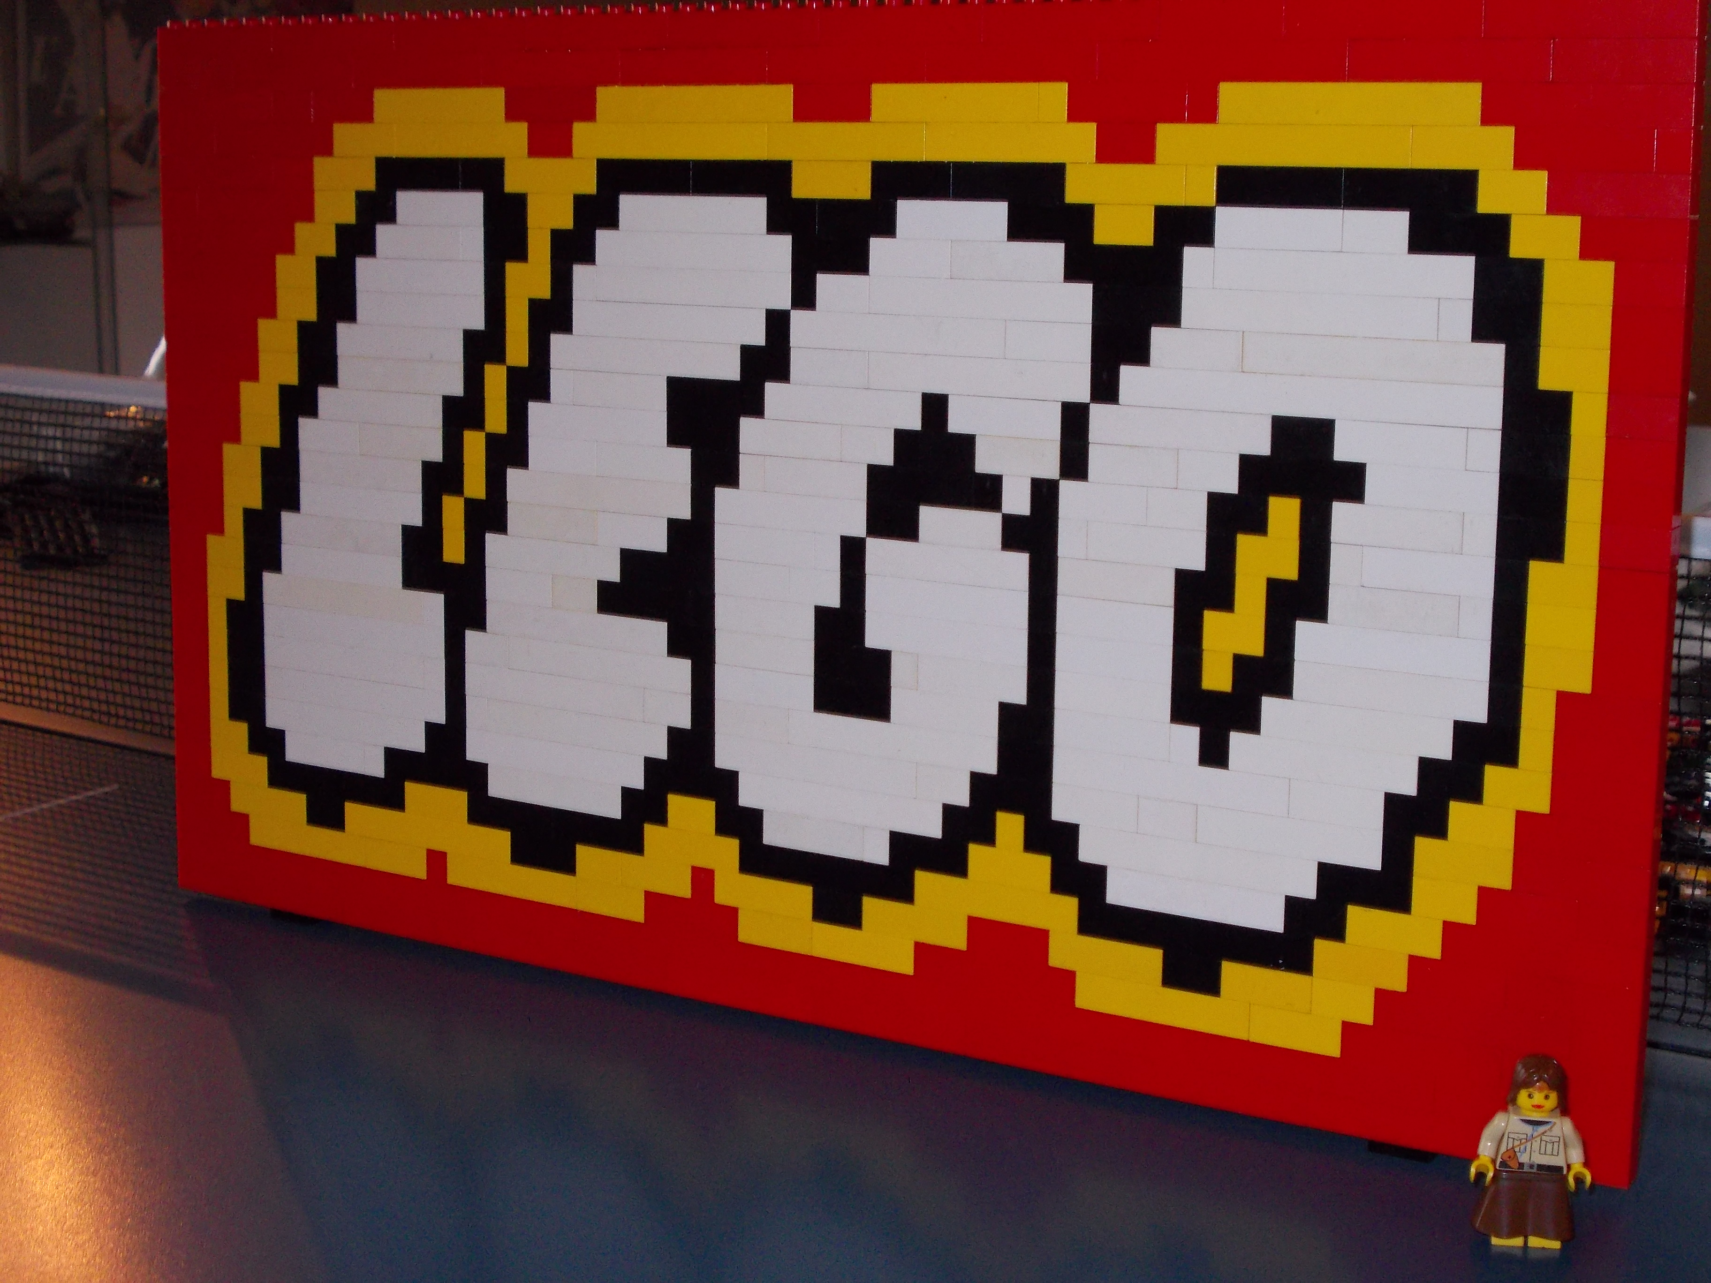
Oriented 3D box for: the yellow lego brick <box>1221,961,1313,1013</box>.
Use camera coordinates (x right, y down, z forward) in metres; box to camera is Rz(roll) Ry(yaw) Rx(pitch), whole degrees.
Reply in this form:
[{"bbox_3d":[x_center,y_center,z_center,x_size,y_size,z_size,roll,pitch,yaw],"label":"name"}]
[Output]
[{"bbox_3d":[0.102,0.084,0.617,0.024,0.010,0.008,7,12,31],"label":"yellow lego brick"}]

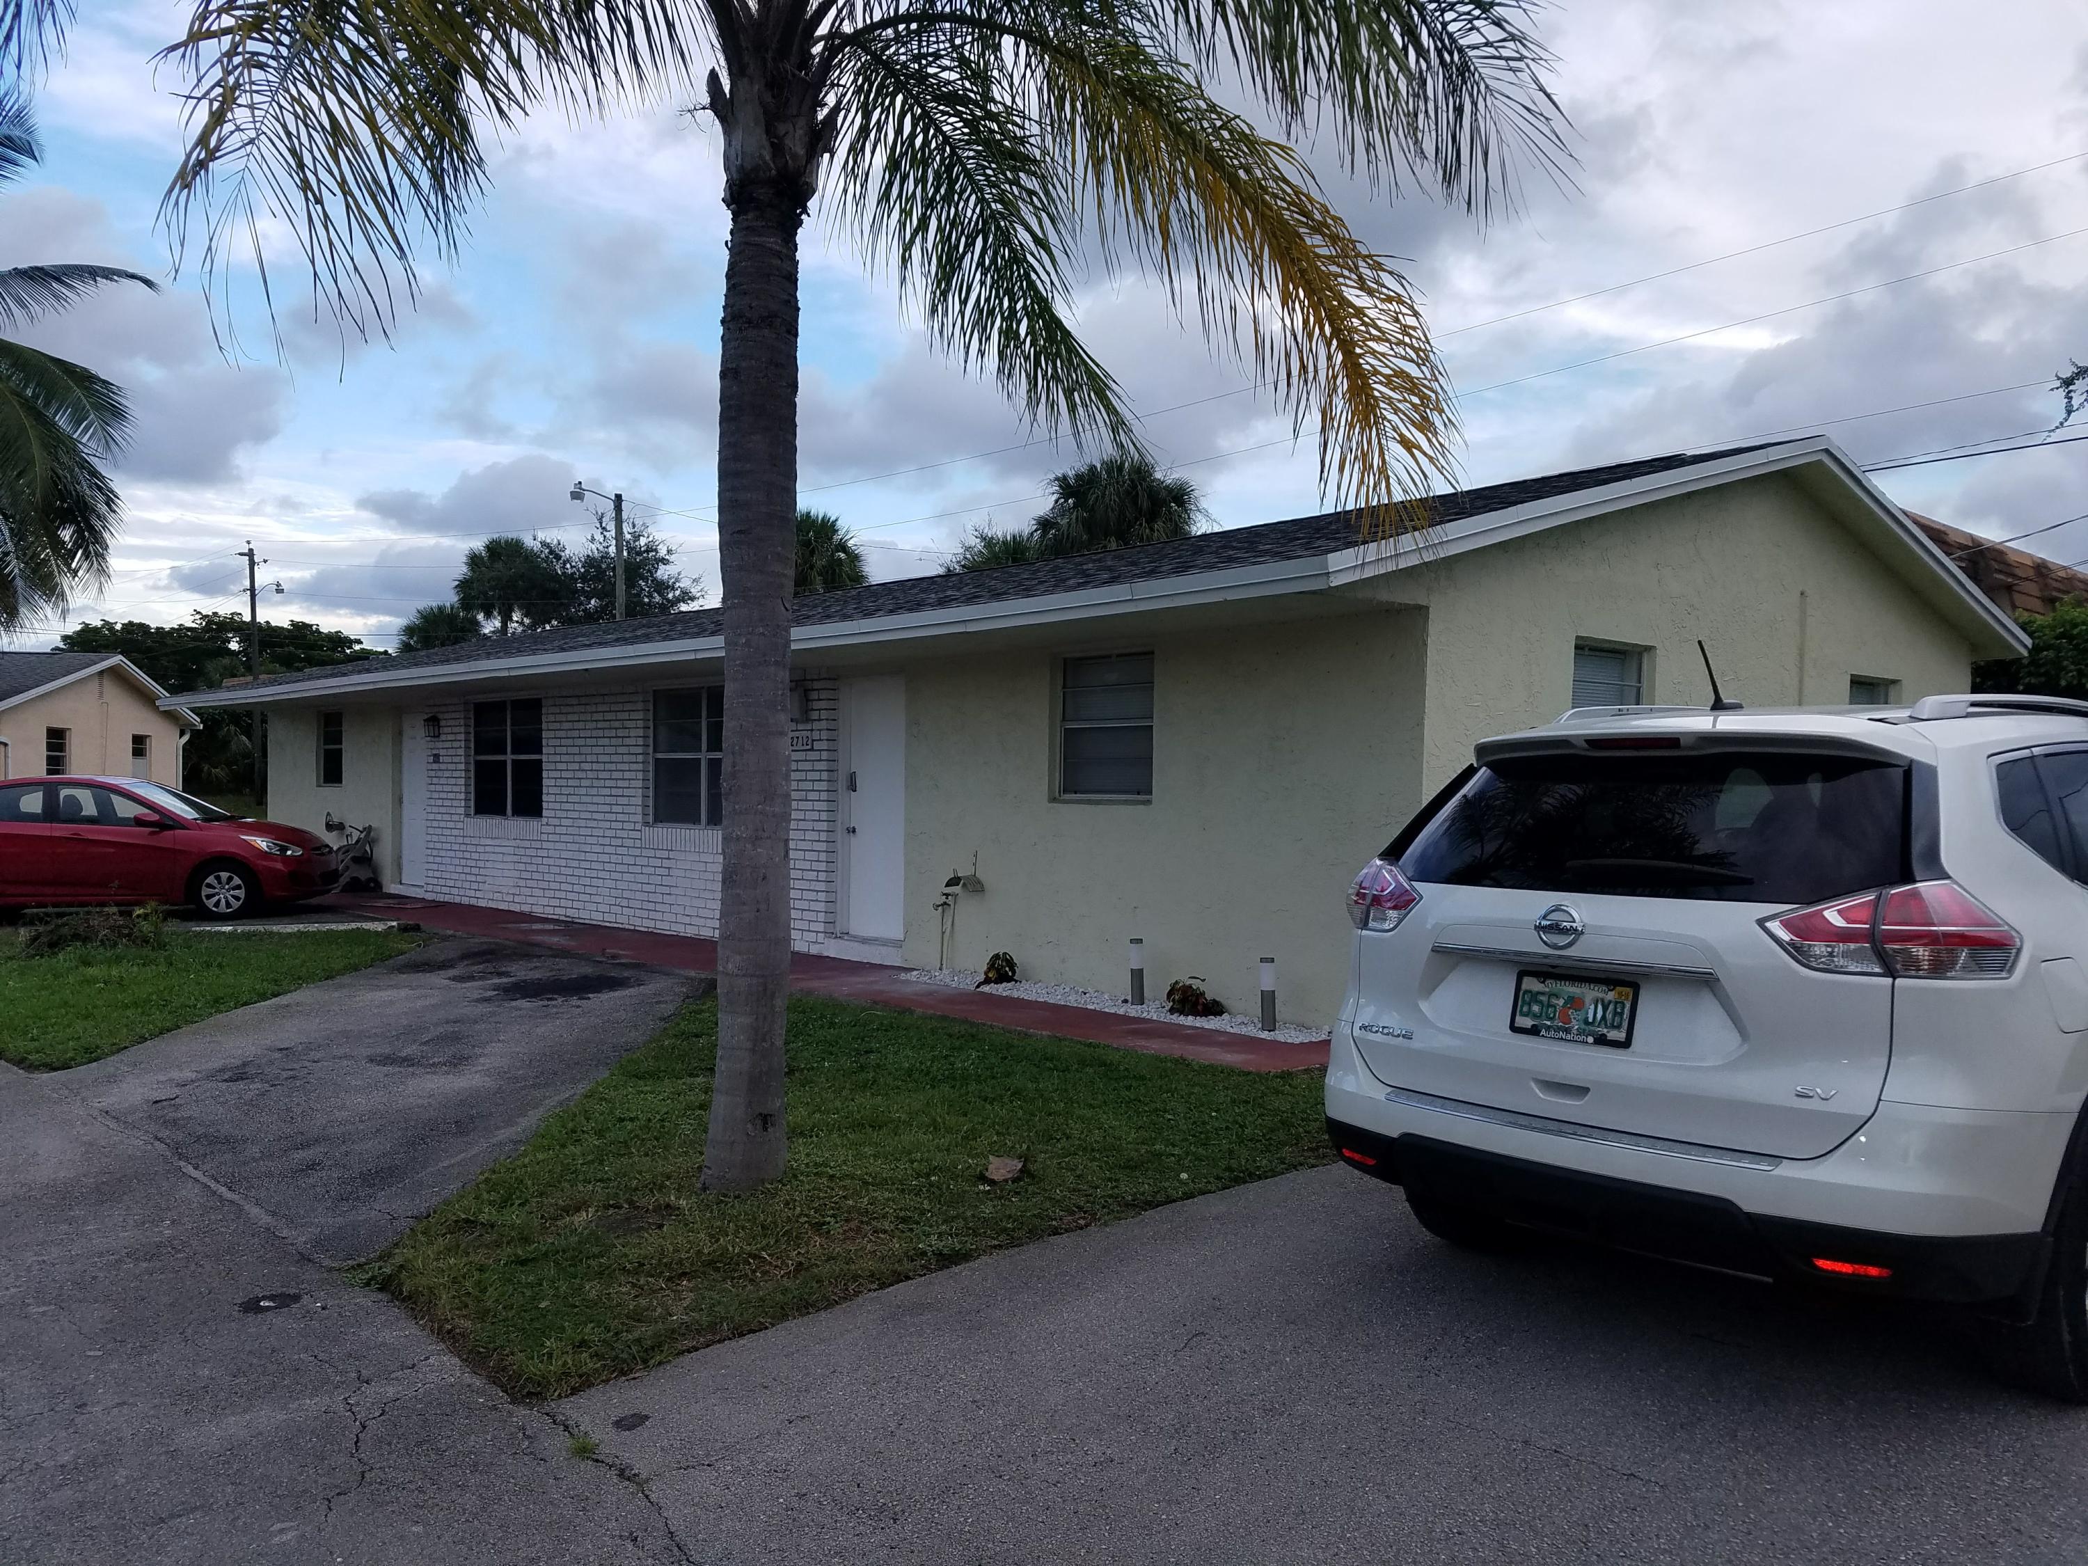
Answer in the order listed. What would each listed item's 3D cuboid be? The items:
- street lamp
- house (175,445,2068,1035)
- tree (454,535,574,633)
[{"bbox_3d":[-9.942,-2.766,35.037,1.250,7.980,0.340,0,1,-16],"label":"street lamp"},{"bbox_3d":[-1.193,-0.659,18.700,11.700,4.000,19.670,-1,1,-44],"label":"house"},{"bbox_3d":[-17.750,-3.579,52.044,3.800,9.340,3.800,0,1,-17],"label":"tree"}]

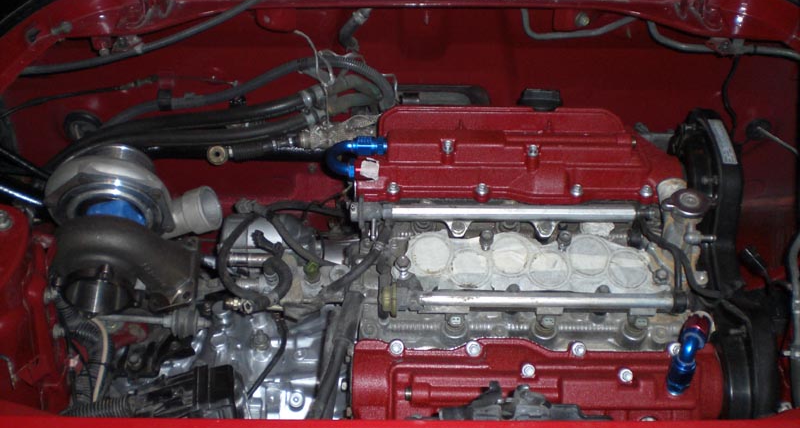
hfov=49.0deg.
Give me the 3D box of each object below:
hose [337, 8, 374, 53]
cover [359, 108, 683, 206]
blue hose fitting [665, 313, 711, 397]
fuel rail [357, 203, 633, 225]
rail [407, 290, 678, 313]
[{"bbox_3d":[-0.062,-0.256,1.220,0.045,0.065,0.036,0,61,0],"label":"hose"},{"bbox_3d":[0.146,-0.083,1.119,0.395,0.070,0.145,0,36,0],"label":"cover"},{"bbox_3d":[0.299,0.145,0.922,0.034,0.050,0.078,15,62,8],"label":"blue hose fitting"},{"bbox_3d":[0.113,-0.001,1.034,0.335,0.020,0.020,0,61,0],"label":"fuel rail"},{"bbox_3d":[0.159,0.098,0.980,0.301,0.020,0.020,0,61,0],"label":"rail"}]

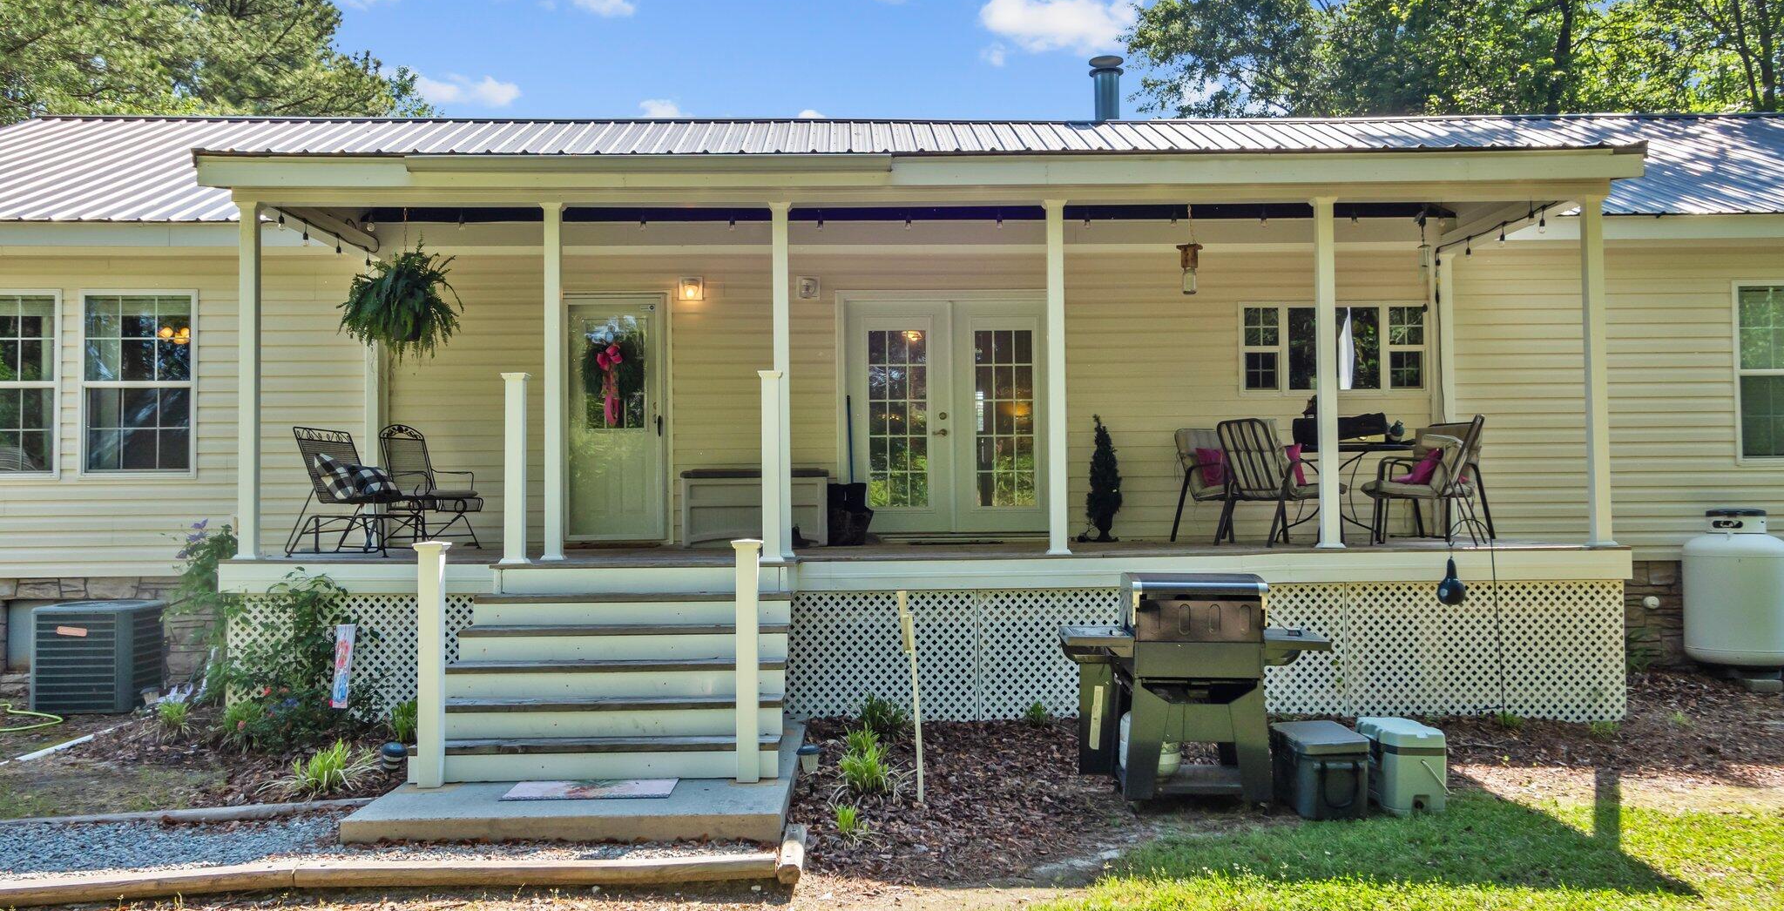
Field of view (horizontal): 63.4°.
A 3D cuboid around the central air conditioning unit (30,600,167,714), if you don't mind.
[{"bbox_3d":[-5.969,1.509,10.954,0.740,0.770,0.730,0,-2,-6],"label":"central air conditioning unit"}]

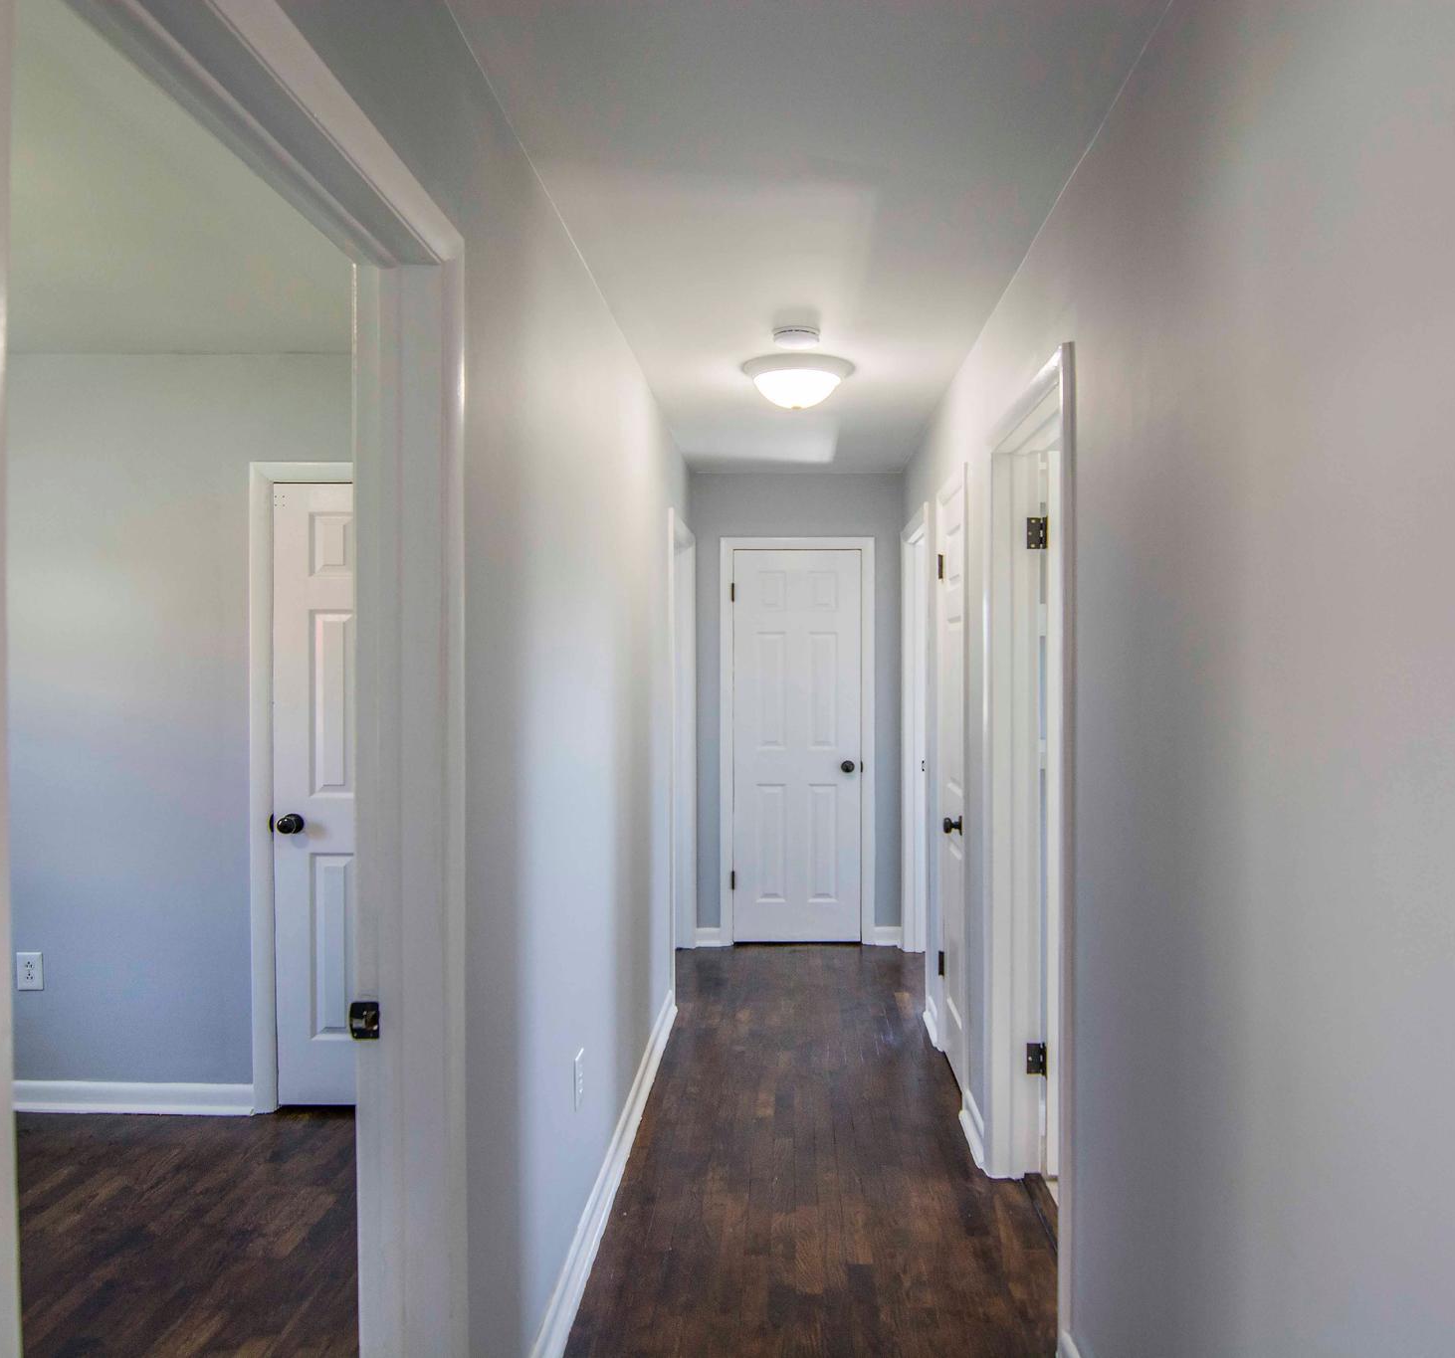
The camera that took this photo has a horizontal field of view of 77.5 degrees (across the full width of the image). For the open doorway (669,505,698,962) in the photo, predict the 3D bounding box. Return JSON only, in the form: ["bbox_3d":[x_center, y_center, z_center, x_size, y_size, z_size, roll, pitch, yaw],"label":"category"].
[{"bbox_3d":[-0.257,0.335,4.238,0.130,2.106,0.795,0,1,4],"label":"open doorway"}]

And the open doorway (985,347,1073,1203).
[{"bbox_3d":[0.778,0.365,2.212,0.150,2.106,0.735,0,1,4],"label":"open doorway"}]

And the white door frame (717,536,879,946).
[{"bbox_3d":[0.365,0.329,4.715,0.803,2.106,0.110,0,1,4],"label":"white door frame"}]

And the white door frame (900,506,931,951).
[{"bbox_3d":[0.907,0.338,4.115,0.130,2.106,0.860,0,1,4],"label":"white door frame"}]

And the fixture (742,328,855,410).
[{"bbox_3d":[0.231,-0.962,2.938,0.372,0.150,0.372,0,1,4],"label":"fixture"}]

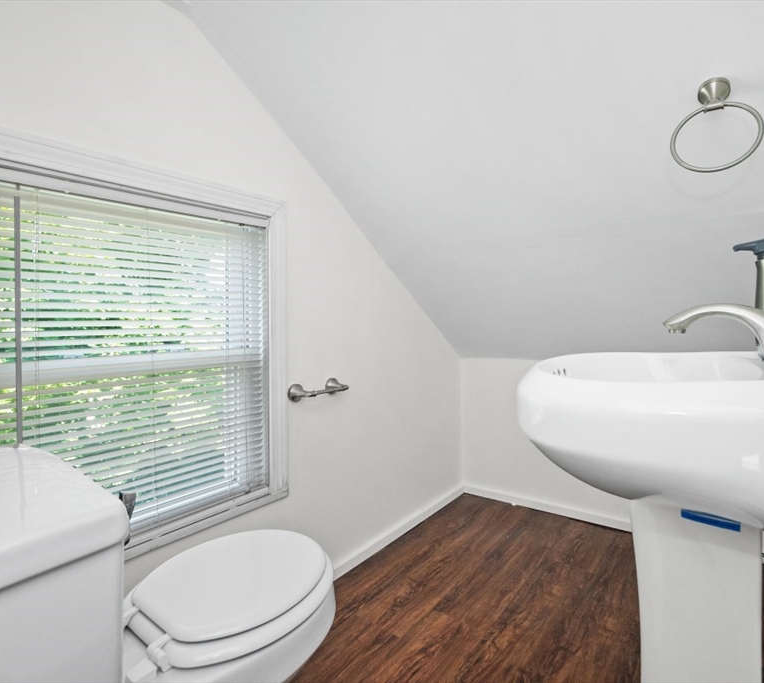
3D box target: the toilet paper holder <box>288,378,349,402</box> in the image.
[{"bbox_3d":[-0.202,0.168,1.452,0.085,0.059,0.228,1,2,39],"label":"toilet paper holder"}]

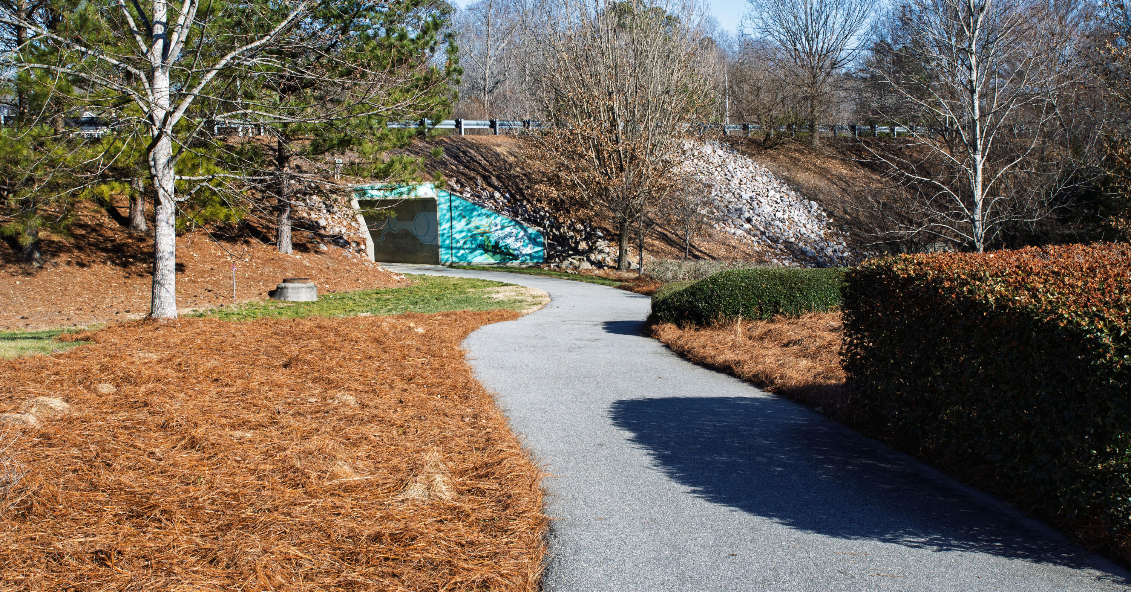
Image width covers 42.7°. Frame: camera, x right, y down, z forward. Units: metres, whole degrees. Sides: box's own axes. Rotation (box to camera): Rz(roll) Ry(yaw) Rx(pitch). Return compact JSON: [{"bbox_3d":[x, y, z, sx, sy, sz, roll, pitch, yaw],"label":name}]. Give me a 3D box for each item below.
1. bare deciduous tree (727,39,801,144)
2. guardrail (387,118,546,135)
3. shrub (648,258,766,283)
[{"bbox_3d":[9.774,-10.104,71.200,3.600,5.300,3.600,-1,3,0],"label":"bare deciduous tree"},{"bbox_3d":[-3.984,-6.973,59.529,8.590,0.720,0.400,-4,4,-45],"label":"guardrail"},{"bbox_3d":[3.607,-0.633,36.300,3.100,0.620,1.700,-1,3,0],"label":"shrub"}]

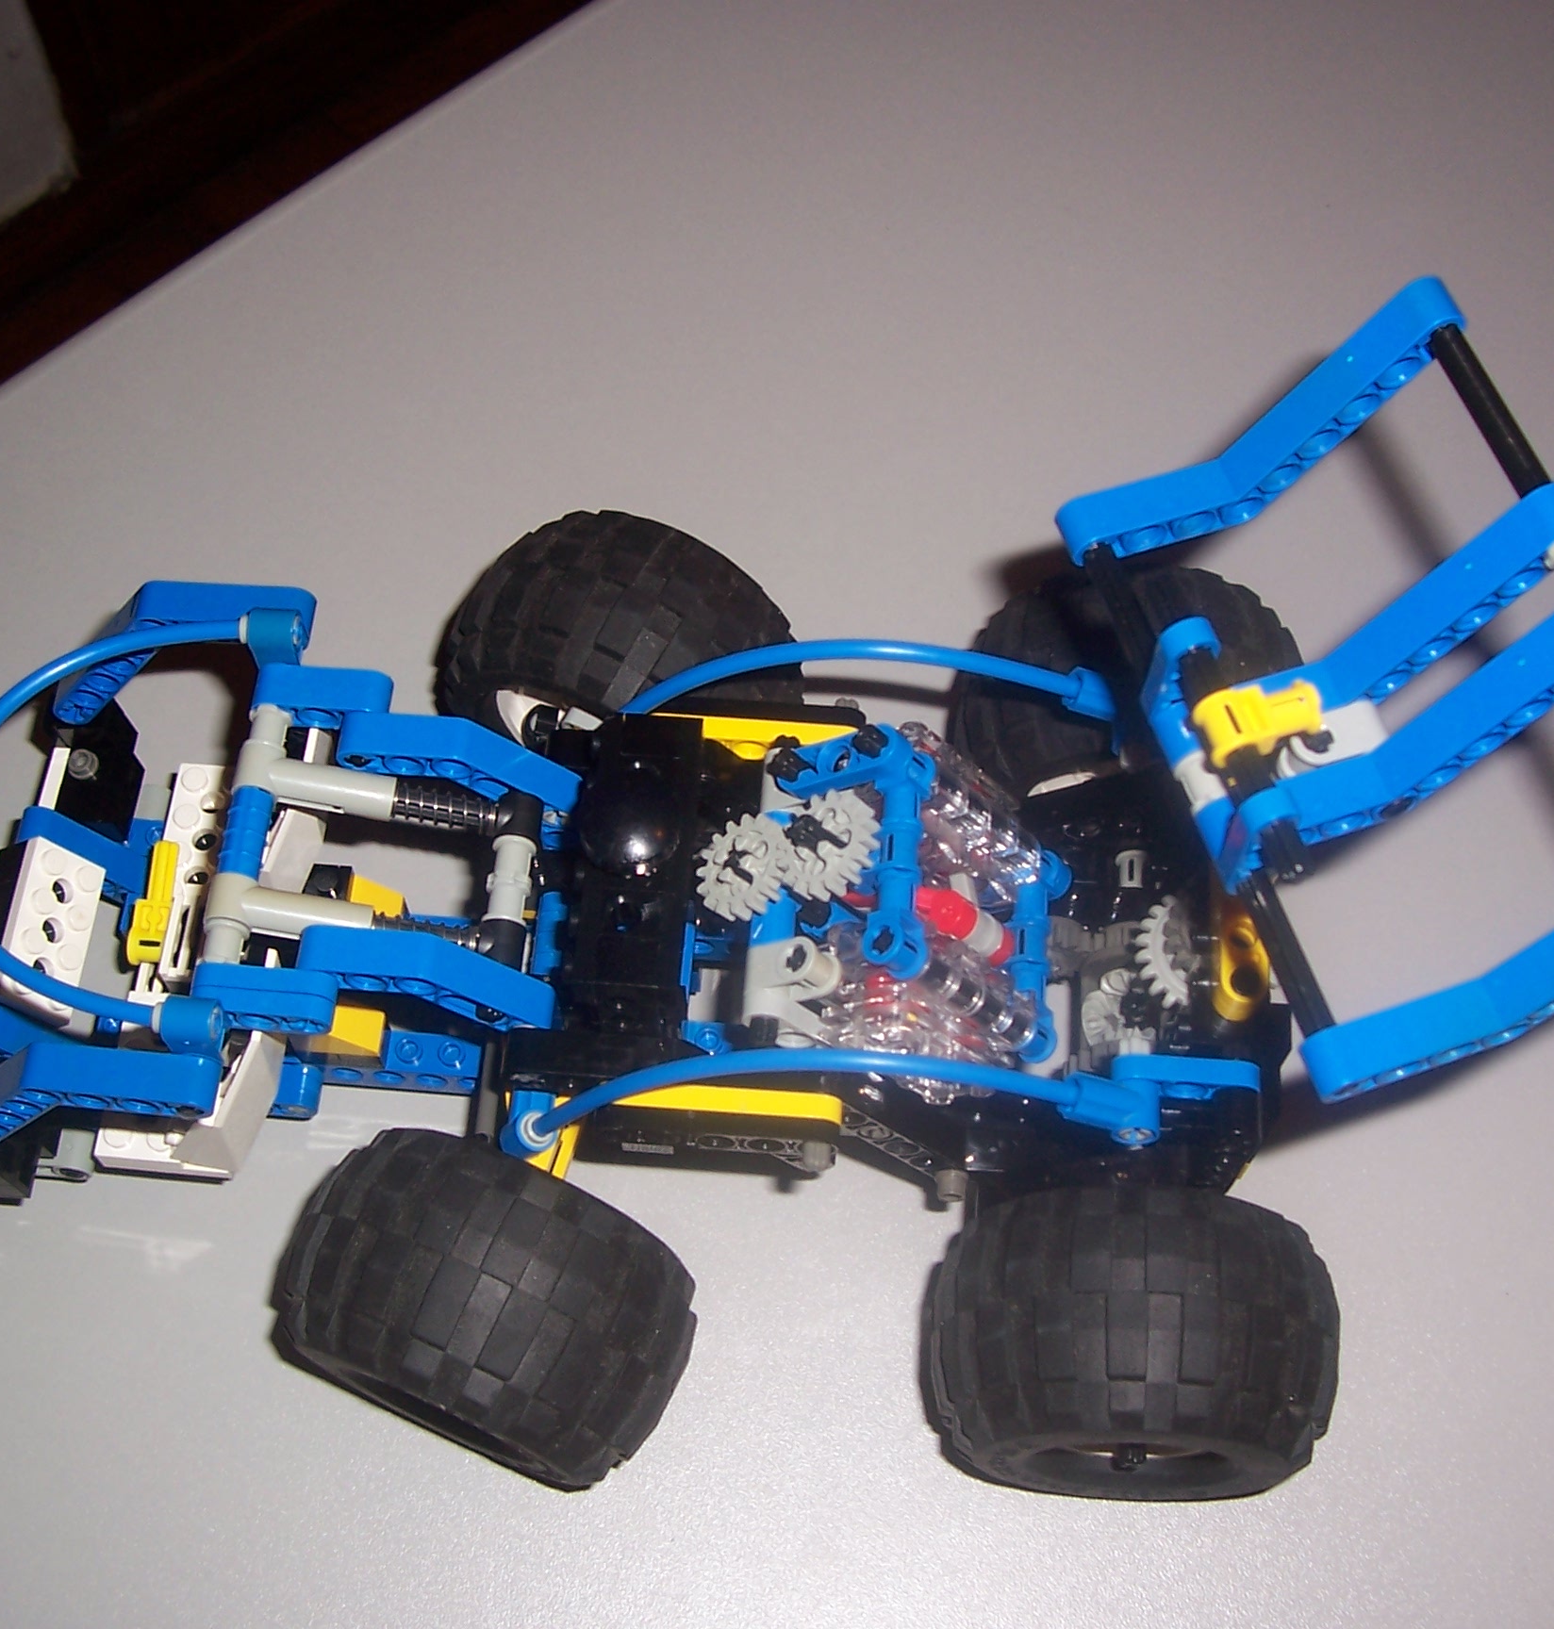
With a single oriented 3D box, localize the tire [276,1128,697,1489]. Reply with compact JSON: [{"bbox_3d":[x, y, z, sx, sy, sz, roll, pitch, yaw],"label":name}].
[{"bbox_3d":[-0.049,0.083,0.361,0.069,0.069,0.040,22,65,11],"label":"tire"}]

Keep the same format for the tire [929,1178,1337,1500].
[{"bbox_3d":[0.057,0.088,0.351,0.069,0.069,0.040,2,63,4],"label":"tire"}]

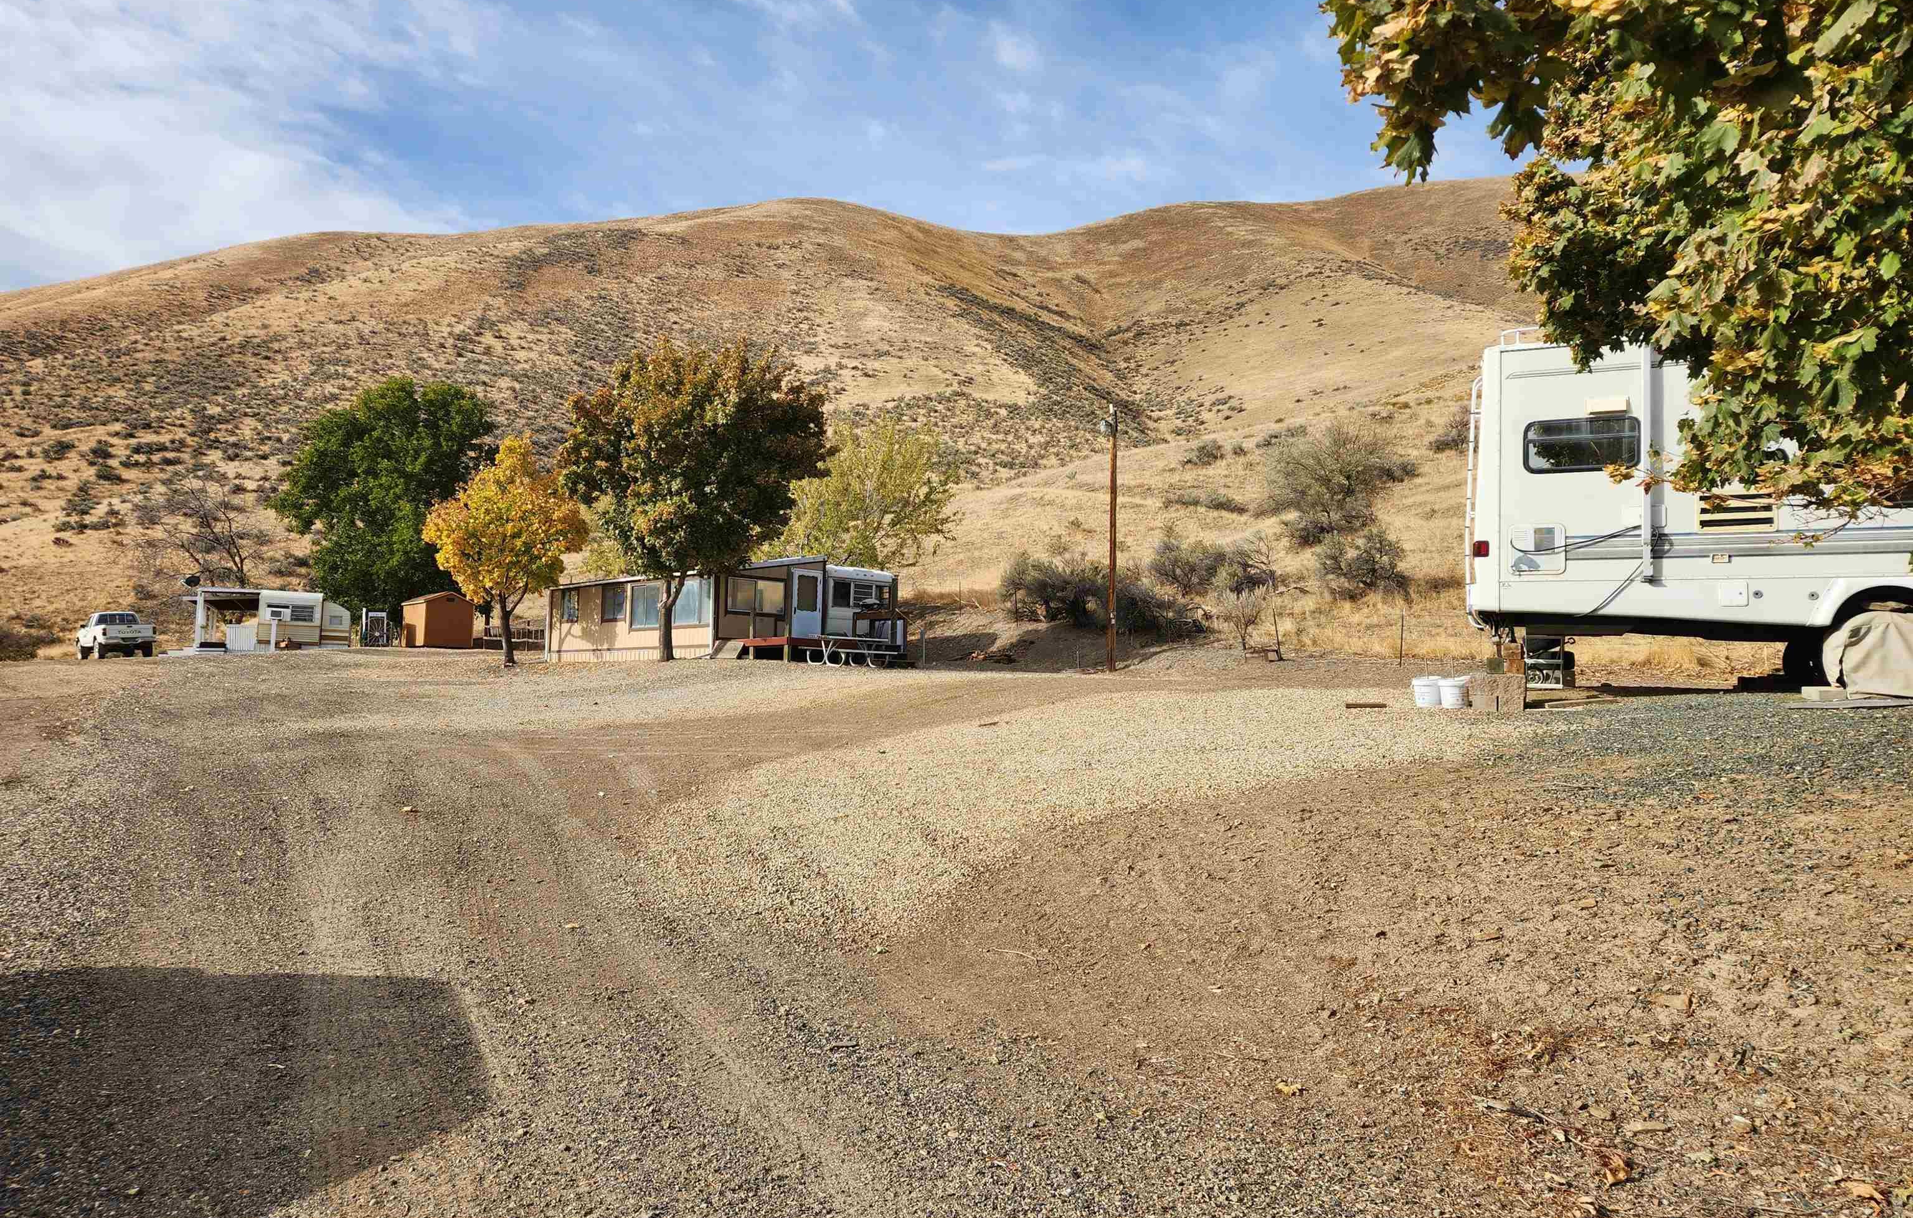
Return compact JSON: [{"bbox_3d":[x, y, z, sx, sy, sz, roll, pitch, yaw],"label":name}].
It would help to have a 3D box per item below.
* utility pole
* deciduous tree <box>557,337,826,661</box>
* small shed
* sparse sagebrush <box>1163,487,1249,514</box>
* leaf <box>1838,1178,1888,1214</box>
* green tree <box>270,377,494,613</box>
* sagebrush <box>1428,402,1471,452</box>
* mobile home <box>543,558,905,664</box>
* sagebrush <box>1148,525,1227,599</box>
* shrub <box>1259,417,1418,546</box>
[{"bbox_3d":[3.538,-1.648,29.500,0.340,6.300,0.280,0,-1,0],"label":"utility pole"},{"bbox_3d":[-7.096,-2.958,34.000,7.100,8.700,6.800,0,-2,0],"label":"deciduous tree"},{"bbox_3d":[-20.400,0.411,50.000,1.950,2.200,2.400,2,-3,-43],"label":"small shed"},{"bbox_3d":[10.376,-4.518,53.000,3.600,1.150,2.000,0,-2,0],"label":"sparse sagebrush"},{"bbox_3d":[2.318,1.502,3.250,0.125,0.035,0.110,0,-2,0],"label":"leaf"},{"bbox_3d":[-27.125,-4.621,60.000,9.800,12.600,9.800,1,-1,-24],"label":"green tree"},{"bbox_3d":[22.418,-8.143,57.000,2.600,2.250,2.400,0,-1,0],"label":"sagebrush"},{"bbox_3d":[-7.360,0.060,39.900,6.300,2.950,10.800,1,-2,-44],"label":"mobile home"},{"bbox_3d":[7.085,-1.444,39.000,2.350,2.250,2.100,0,-2,0],"label":"sagebrush"},{"bbox_3d":[13.996,-4.593,46.500,5.700,4.700,5.000,0,-2,0],"label":"shrub"}]

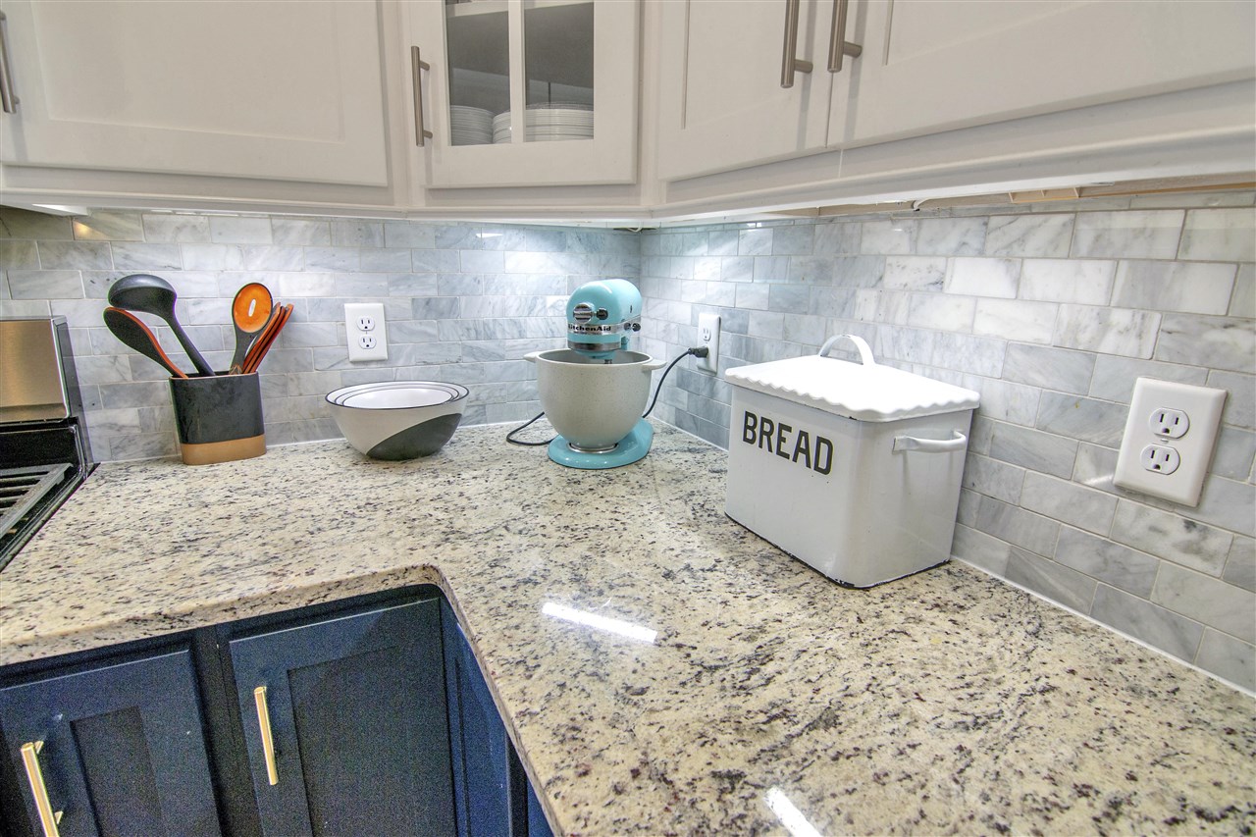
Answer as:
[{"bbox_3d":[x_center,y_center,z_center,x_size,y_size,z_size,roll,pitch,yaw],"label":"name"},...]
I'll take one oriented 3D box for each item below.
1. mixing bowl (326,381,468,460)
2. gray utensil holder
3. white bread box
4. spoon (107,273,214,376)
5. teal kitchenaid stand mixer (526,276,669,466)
[{"bbox_3d":[-0.474,0.011,1.144,0.265,0.120,0.265,-7,17,-28],"label":"mixing bowl"},{"bbox_3d":[-0.790,-0.003,1.077,0.142,0.166,0.075,-7,17,-28],"label":"gray utensil holder"},{"bbox_3d":[0.308,0.030,0.814,0.215,0.300,0.330,-7,17,-28],"label":"white bread box"},{"bbox_3d":[-0.806,-0.094,1.018,0.085,0.330,0.085,-2,24,22],"label":"spoon"},{"bbox_3d":[-0.047,-0.117,1.207,0.270,0.357,0.355,4,16,9],"label":"teal kitchenaid stand mixer"}]

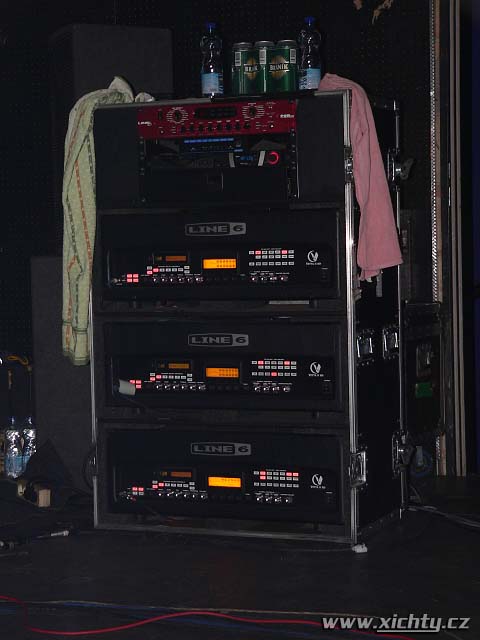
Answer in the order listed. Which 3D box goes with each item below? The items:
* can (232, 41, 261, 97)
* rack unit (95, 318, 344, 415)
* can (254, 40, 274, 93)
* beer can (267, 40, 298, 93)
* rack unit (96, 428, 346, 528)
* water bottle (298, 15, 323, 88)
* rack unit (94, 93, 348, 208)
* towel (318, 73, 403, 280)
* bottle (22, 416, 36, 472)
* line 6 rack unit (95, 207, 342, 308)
[{"bbox_3d":[0.009,-0.702,4.423,0.066,0.168,0.066,-1,2,0],"label":"can"},{"bbox_3d":[-0.009,0.127,4.489,0.748,0.267,0.290,0,2,23],"label":"rack unit"},{"bbox_3d":[0.070,-0.702,4.404,0.066,0.168,0.066,-1,2,0],"label":"can"},{"bbox_3d":[0.134,-0.703,4.386,0.066,0.168,0.066,0,2,23],"label":"beer can"},{"bbox_3d":[-0.003,0.441,4.501,0.751,0.272,0.290,0,2,23],"label":"rack unit"},{"bbox_3d":[0.196,-0.731,4.350,0.065,0.225,0.065,-1,2,0],"label":"water bottle"},{"bbox_3d":[0.003,-0.453,4.497,0.770,0.315,0.380,0,2,23],"label":"rack unit"},{"bbox_3d":[0.337,-0.393,4.350,0.160,0.565,0.330,0,2,23],"label":"towel"},{"bbox_3d":[-0.750,0.457,5.550,0.062,0.222,0.062,-1,2,0],"label":"bottle"},{"bbox_3d":[-0.015,-0.178,4.479,0.748,0.280,0.290,0,2,23],"label":"line 6 rack unit"}]

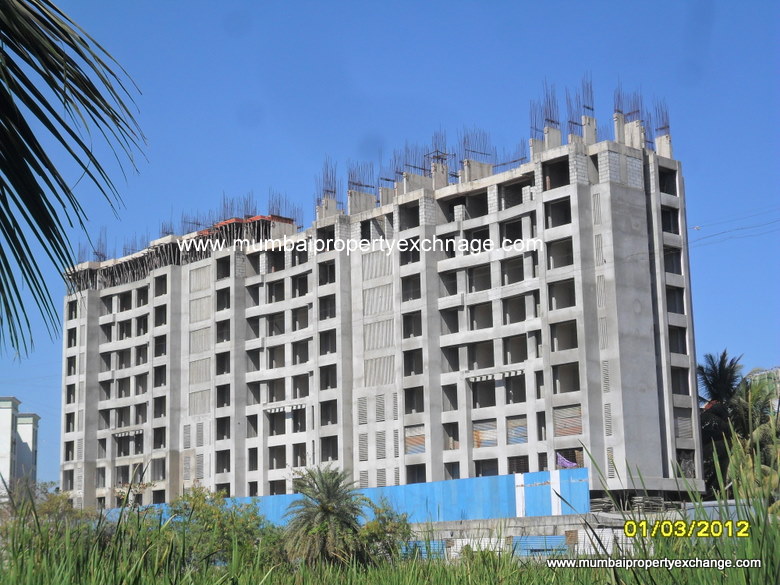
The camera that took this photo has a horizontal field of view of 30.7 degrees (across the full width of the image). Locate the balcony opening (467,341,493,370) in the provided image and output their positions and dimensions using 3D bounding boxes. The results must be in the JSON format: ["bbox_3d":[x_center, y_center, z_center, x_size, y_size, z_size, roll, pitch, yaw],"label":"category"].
[{"bbox_3d":[6.974,4.741,105.963,0.400,1.932,2.602,9,-15,-42],"label":"balcony opening"}]

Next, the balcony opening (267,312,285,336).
[{"bbox_3d":[-9.794,2.794,123.700,0.450,1.991,2.417,9,-15,-42],"label":"balcony opening"}]

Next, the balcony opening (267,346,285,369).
[{"bbox_3d":[-10.067,5.859,127.633,0.500,2.030,2.650,9,-15,-43],"label":"balcony opening"}]

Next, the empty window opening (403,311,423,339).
[{"bbox_3d":[1.901,2.644,112.702,0.300,2.009,2.149,9,-15,-42],"label":"empty window opening"}]

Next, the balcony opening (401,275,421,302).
[{"bbox_3d":[1.770,-0.309,109.324,0.450,1.982,2.185,9,-15,-42],"label":"balcony opening"}]

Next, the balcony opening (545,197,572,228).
[{"bbox_3d":[12.199,-5.560,100.704,0.900,1.970,2.430,9,-15,-42],"label":"balcony opening"}]

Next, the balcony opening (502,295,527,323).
[{"bbox_3d":[9.215,1.326,103.921,0.350,1.959,2.224,9,-15,-42],"label":"balcony opening"}]

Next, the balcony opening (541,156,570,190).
[{"bbox_3d":[12.192,-8.641,103.088,0.300,2.009,2.414,9,-15,-42],"label":"balcony opening"}]

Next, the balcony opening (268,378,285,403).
[{"bbox_3d":[-9.680,8.514,123.611,0.350,1.927,2.358,9,-15,-42],"label":"balcony opening"}]

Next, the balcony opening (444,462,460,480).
[{"bbox_3d":[4.928,13.688,106.012,0.700,1.966,1.583,9,-15,-42],"label":"balcony opening"}]

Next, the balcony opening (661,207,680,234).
[{"bbox_3d":[20.775,-5.306,105.636,2.077,1.992,0.300,9,-15,-42],"label":"balcony opening"}]

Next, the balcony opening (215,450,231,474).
[{"bbox_3d":[-15.021,15.442,129.289,0.300,2.009,2.094,9,-15,-42],"label":"balcony opening"}]

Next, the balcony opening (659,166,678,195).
[{"bbox_3d":[20.239,-8.092,104.857,2.170,1.980,0.900,9,-15,-42],"label":"balcony opening"}]

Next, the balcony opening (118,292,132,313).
[{"bbox_3d":[-27.139,0.985,146.923,0.500,2.020,2.290,9,-15,-43],"label":"balcony opening"}]

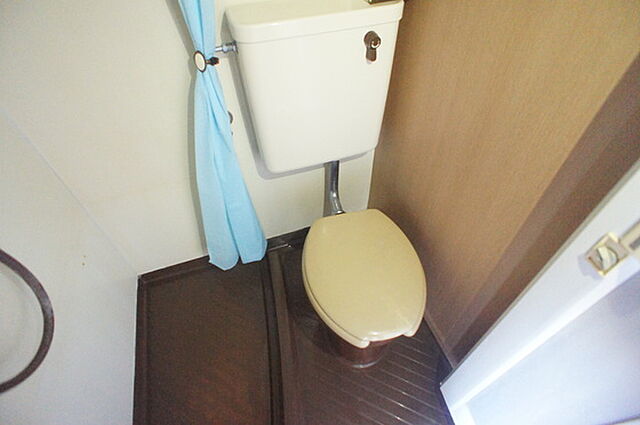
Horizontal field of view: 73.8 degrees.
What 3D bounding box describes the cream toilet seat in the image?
[{"bbox_3d":[0.135,0.192,1.337,0.370,0.055,0.447,-11,54,-6],"label":"cream toilet seat"}]

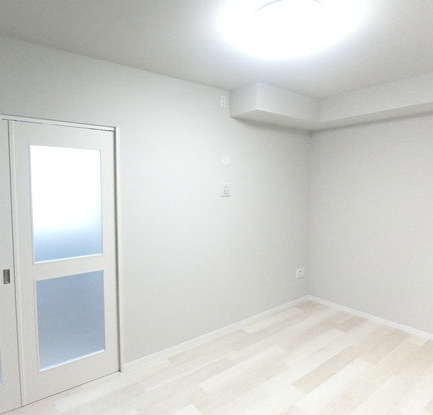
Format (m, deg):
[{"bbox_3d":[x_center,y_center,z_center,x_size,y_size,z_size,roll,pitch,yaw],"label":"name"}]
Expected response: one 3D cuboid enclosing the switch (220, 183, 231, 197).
[{"bbox_3d":[0.092,-0.172,2.990,0.120,0.124,0.016,-3,5,-37],"label":"switch"}]

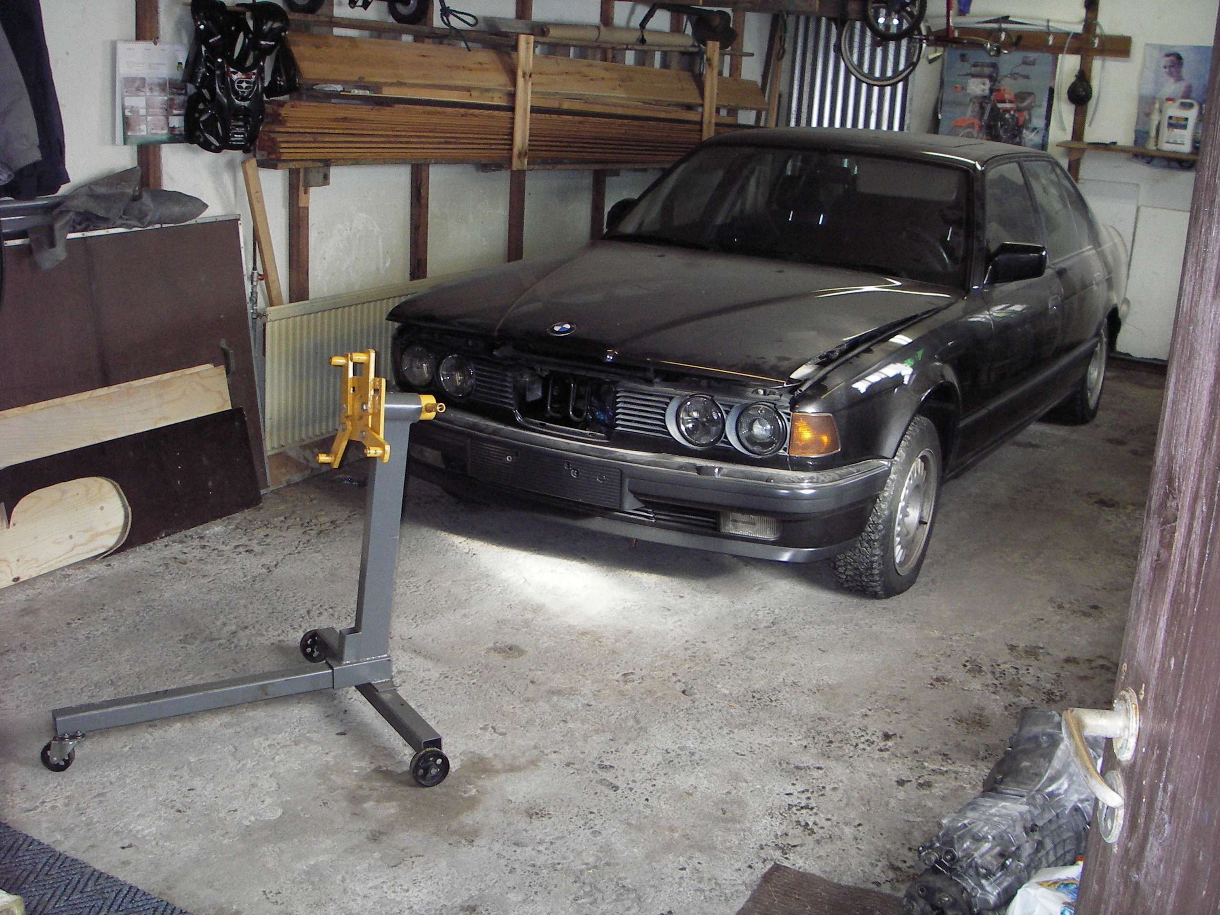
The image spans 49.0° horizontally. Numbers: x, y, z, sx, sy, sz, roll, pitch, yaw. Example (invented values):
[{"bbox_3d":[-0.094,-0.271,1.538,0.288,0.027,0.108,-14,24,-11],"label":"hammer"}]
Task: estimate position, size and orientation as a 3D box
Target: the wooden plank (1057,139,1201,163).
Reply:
[{"bbox_3d":[3.135,-1.797,7.871,0.950,0.030,0.180,12,18,27],"label":"wooden plank"}]

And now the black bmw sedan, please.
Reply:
[{"bbox_3d":[1.054,-0.727,5.897,1.845,1.410,4.910,12,18,28],"label":"black bmw sedan"}]

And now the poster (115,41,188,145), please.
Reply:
[{"bbox_3d":[-1.383,-1.104,4.071,0.012,0.315,0.310,12,18,27],"label":"poster"}]

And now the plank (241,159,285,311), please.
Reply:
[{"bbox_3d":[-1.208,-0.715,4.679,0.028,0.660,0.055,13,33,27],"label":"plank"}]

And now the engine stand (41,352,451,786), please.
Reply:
[{"bbox_3d":[-0.811,0.229,2.991,0.975,0.921,0.758,-6,19,-30],"label":"engine stand"}]

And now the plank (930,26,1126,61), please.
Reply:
[{"bbox_3d":[2.460,-2.454,7.905,1.159,0.118,0.025,11,18,26],"label":"plank"}]

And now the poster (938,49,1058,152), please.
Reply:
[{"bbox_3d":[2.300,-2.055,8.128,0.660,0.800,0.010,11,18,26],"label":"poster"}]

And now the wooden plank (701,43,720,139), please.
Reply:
[{"bbox_3d":[0.515,-1.888,7.029,0.045,0.570,0.050,12,18,29],"label":"wooden plank"}]

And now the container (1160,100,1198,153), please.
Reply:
[{"bbox_3d":[3.208,-1.868,7.543,0.190,0.295,0.120,11,18,26],"label":"container"}]

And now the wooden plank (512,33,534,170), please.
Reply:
[{"bbox_3d":[-0.367,-1.499,5.670,0.042,0.555,0.050,12,17,27],"label":"wooden plank"}]

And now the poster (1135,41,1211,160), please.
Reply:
[{"bbox_3d":[3.331,-2.056,7.789,0.480,0.730,0.010,12,18,27],"label":"poster"}]

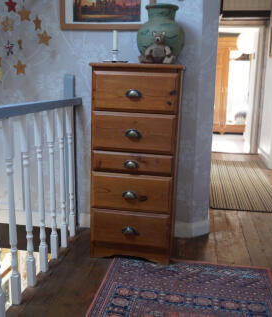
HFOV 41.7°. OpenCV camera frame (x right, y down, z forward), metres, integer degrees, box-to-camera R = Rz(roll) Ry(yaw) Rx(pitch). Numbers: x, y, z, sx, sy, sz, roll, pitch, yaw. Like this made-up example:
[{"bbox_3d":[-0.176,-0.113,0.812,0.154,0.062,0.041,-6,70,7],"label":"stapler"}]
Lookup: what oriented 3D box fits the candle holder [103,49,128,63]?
[{"bbox_3d":[-0.121,-0.586,2.075,0.148,0.088,0.148,3,11,8],"label":"candle holder"}]

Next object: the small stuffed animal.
[{"bbox_3d":[0.119,-0.597,1.937,0.197,0.181,0.145,3,11,8],"label":"small stuffed animal"}]

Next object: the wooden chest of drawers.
[{"bbox_3d":[0.012,0.017,2.197,0.513,1.134,0.425,4,12,8],"label":"wooden chest of drawers"}]

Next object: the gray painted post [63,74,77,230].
[{"bbox_3d":[-0.452,-0.025,2.484,0.066,1.084,0.045,3,11,10],"label":"gray painted post"}]

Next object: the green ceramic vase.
[{"bbox_3d":[0.145,-0.710,2.097,0.279,0.339,0.279,3,11,8],"label":"green ceramic vase"}]

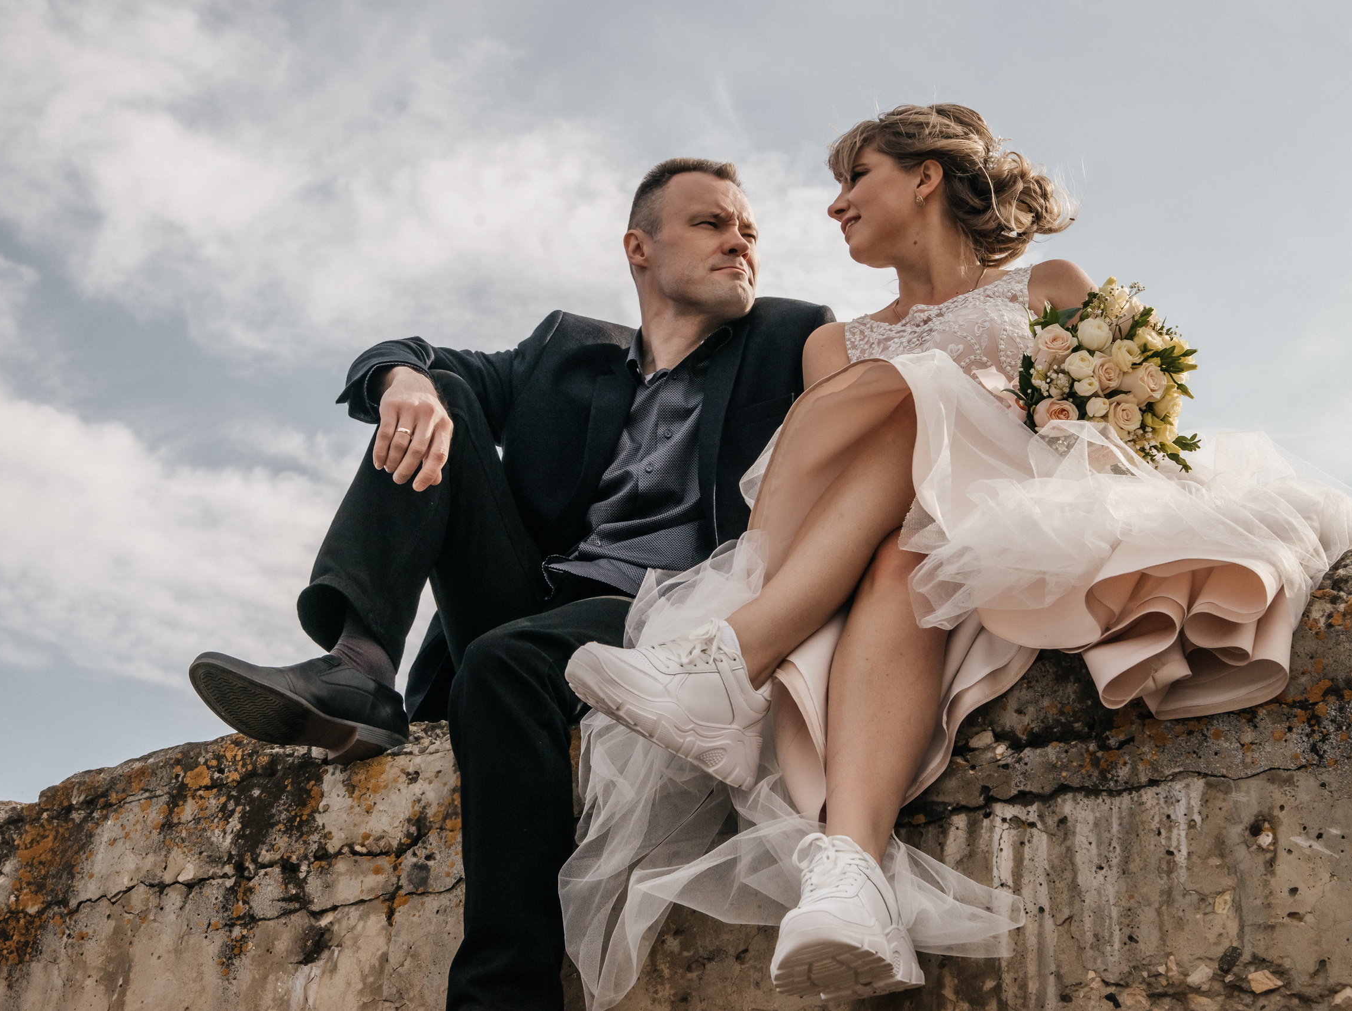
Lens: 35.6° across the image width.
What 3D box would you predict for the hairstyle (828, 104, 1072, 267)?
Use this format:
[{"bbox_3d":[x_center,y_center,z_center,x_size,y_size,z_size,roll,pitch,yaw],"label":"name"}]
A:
[{"bbox_3d":[0.375,-0.438,2.880,0.320,0.205,0.195,-6,-21,6],"label":"hairstyle"}]

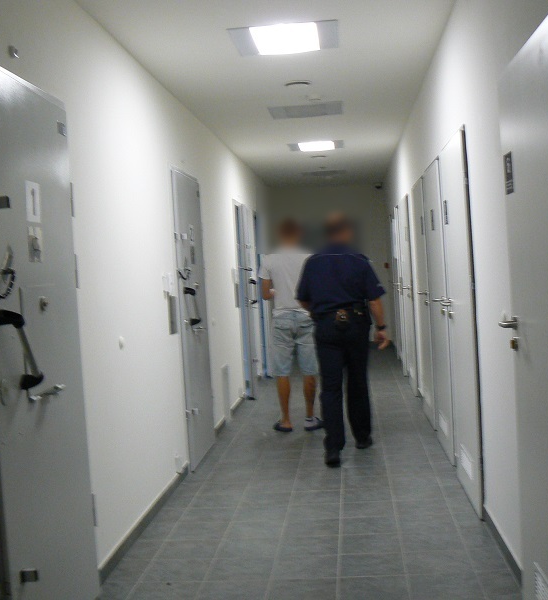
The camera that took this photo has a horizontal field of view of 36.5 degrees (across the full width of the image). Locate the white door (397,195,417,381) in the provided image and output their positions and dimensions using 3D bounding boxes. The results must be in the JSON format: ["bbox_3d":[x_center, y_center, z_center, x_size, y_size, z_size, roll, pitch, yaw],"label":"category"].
[{"bbox_3d":[1.473,-0.062,8.878,0.070,2.038,1.027,-3,2,5],"label":"white door"}]

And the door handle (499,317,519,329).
[{"bbox_3d":[0.889,0.088,3.125,0.063,0.051,0.139,-3,2,5],"label":"door handle"}]

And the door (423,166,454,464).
[{"bbox_3d":[1.217,0.057,5.988,0.070,2.038,1.006,-3,2,5],"label":"door"}]

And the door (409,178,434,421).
[{"bbox_3d":[1.323,0.008,7.164,0.070,2.038,0.997,-3,2,5],"label":"door"}]

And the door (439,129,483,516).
[{"bbox_3d":[1.112,0.104,4.832,0.070,2.038,1.003,-3,2,5],"label":"door"}]

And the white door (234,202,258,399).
[{"bbox_3d":[-0.290,0.003,9.366,0.091,2.081,1.012,-3,2,5],"label":"white door"}]

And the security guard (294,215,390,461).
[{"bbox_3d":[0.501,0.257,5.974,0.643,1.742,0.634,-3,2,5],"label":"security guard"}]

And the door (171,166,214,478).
[{"bbox_3d":[-0.614,0.129,6.267,0.085,2.090,1.027,-3,2,5],"label":"door"}]

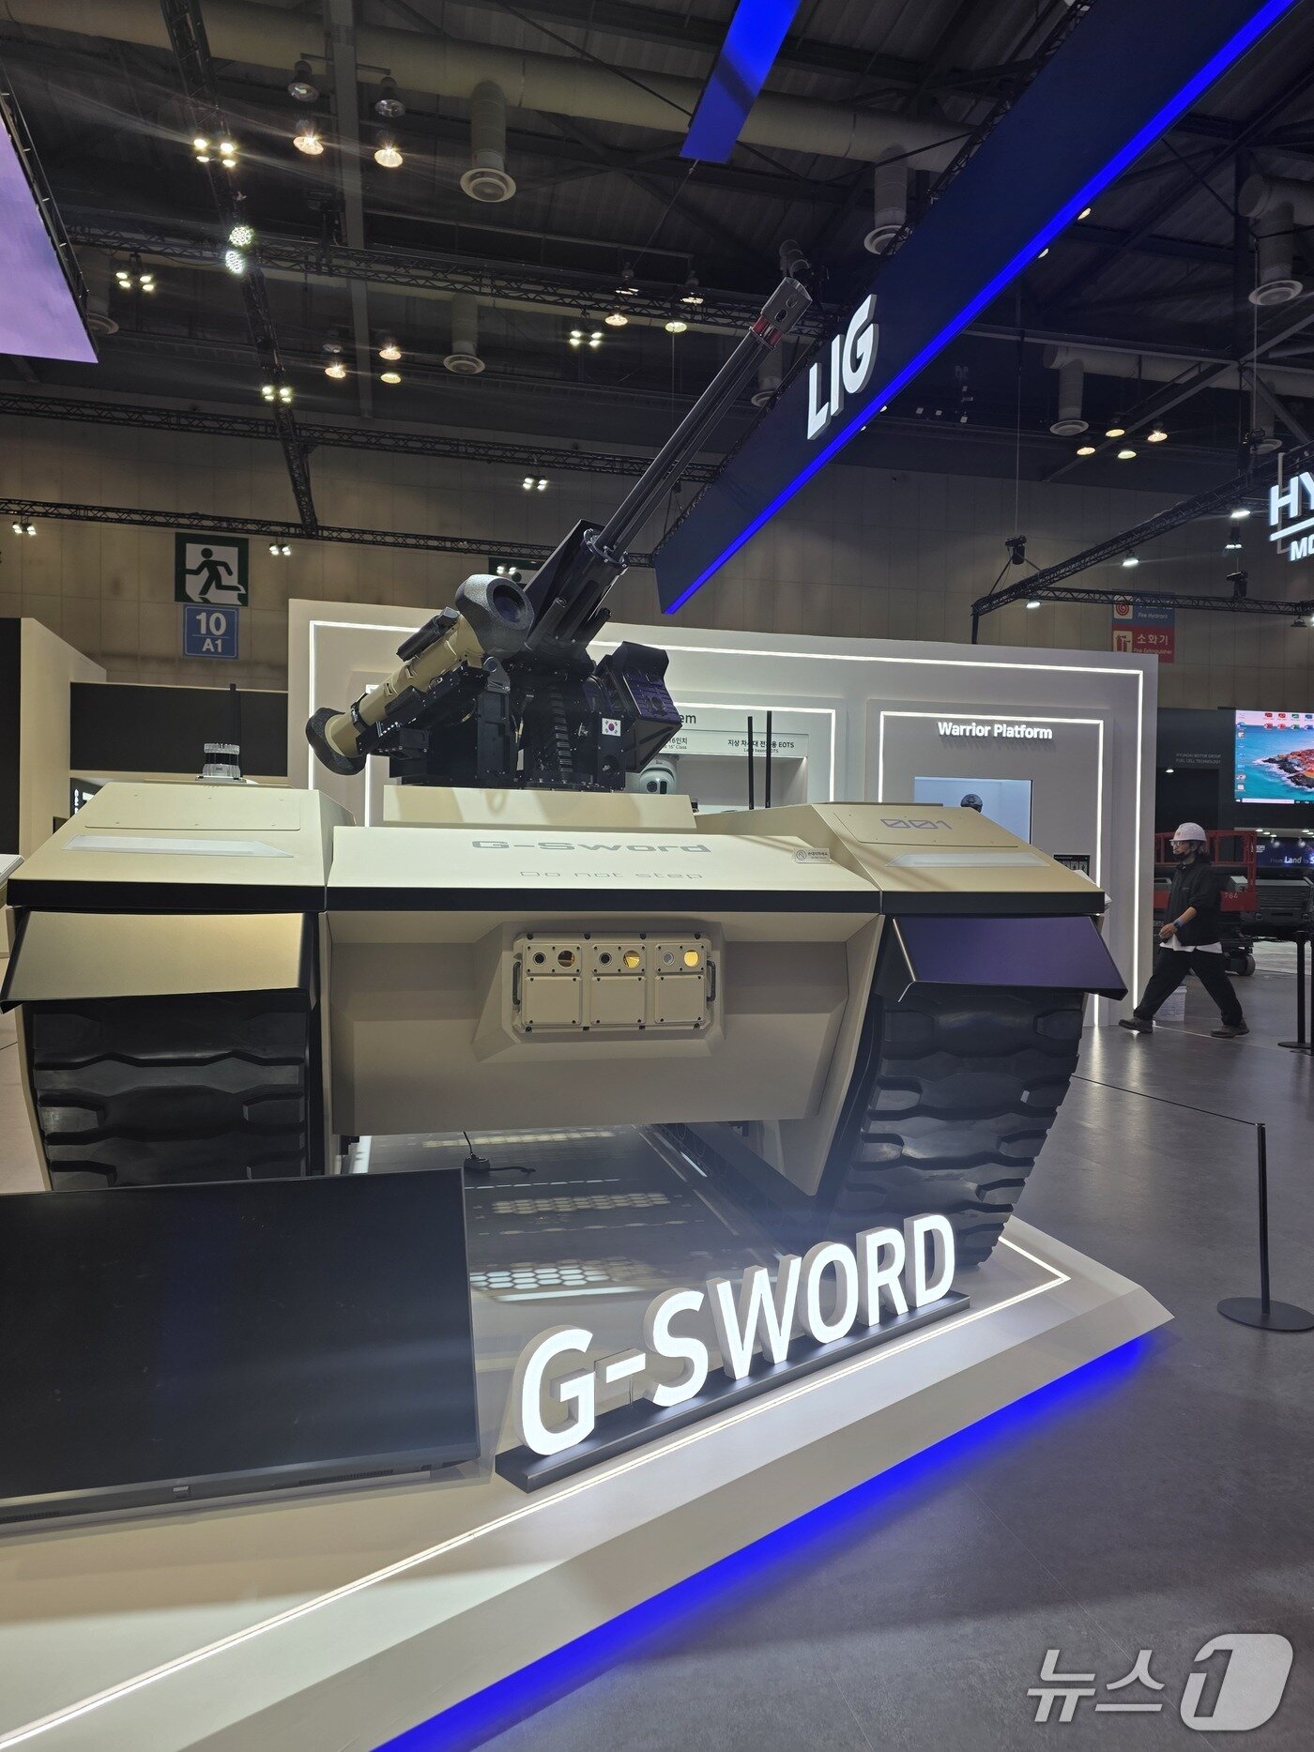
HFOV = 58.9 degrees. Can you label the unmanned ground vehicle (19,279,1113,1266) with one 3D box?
[{"bbox_3d":[-0.560,-0.315,4.716,2.660,3.000,4.200,1,1,-14],"label":"unmanned ground vehicle"}]

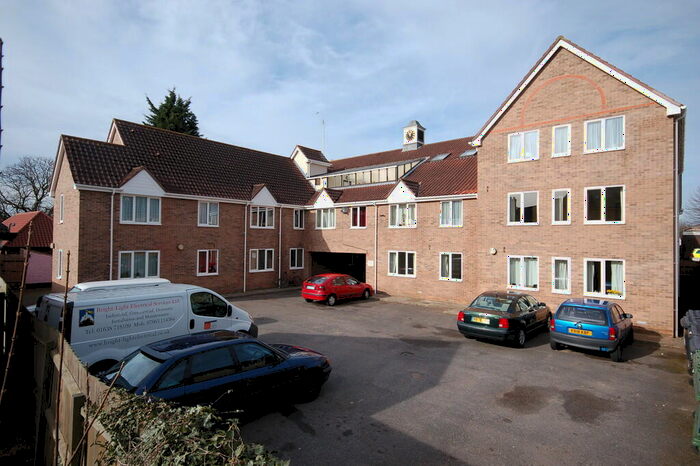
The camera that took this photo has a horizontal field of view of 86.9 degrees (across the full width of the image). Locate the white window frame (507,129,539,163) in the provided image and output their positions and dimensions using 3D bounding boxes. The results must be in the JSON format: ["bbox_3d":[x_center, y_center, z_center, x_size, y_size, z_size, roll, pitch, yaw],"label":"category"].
[{"bbox_3d":[7.155,-3.552,15.247,1.210,1.210,0.120,0,-1,40],"label":"white window frame"}]

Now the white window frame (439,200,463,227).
[{"bbox_3d":[5.023,-0.928,18.205,1.203,1.326,0.120,0,-1,40],"label":"white window frame"}]

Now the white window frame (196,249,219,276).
[{"bbox_3d":[-7.816,1.641,20.406,0.120,1.360,1.200,0,-1,44],"label":"white window frame"}]

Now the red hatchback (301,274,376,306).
[{"bbox_3d":[-0.533,2.741,18.917,1.700,1.420,4.130,0,-1,41],"label":"red hatchback"}]

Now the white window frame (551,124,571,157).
[{"bbox_3d":[8.138,-3.512,14.178,0.637,1.218,0.120,0,-1,40],"label":"white window frame"}]

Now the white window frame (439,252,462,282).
[{"bbox_3d":[4.990,1.678,18.166,1.204,1.367,0.120,0,-1,40],"label":"white window frame"}]

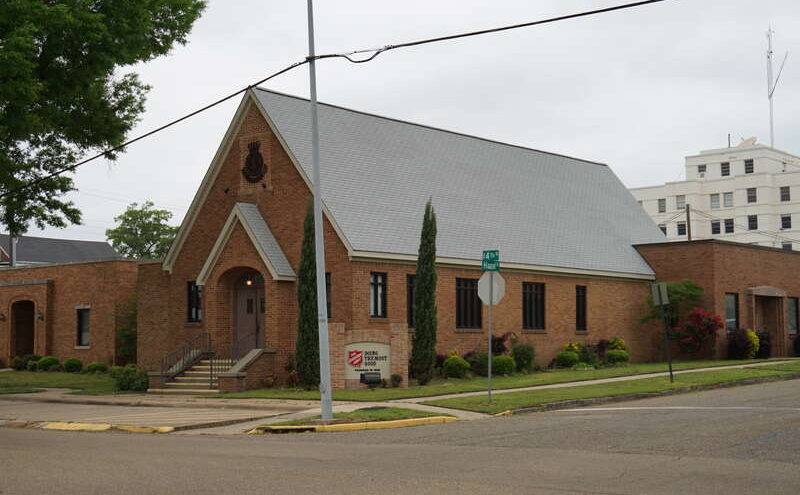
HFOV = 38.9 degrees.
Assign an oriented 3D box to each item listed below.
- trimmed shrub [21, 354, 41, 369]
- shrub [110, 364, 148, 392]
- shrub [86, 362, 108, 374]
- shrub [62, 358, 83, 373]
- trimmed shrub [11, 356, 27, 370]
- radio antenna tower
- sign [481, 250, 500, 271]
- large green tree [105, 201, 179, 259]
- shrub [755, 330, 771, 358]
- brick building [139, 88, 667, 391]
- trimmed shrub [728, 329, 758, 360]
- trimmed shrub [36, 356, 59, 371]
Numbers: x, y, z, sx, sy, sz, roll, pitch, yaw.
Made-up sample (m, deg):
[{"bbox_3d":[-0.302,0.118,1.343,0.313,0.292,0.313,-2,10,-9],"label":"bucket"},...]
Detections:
[{"bbox_3d":[-13.208,4.075,40.500,0.720,0.550,0.700,-5,-7,42],"label":"trimmed shrub"},{"bbox_3d":[-8.189,3.936,34.300,1.150,0.840,1.100,-5,-7,42],"label":"shrub"},{"bbox_3d":[-10.092,4.004,37.800,0.720,0.380,0.660,-5,-7,42],"label":"shrub"},{"bbox_3d":[-11.215,4.041,38.800,0.680,0.520,0.660,-5,-7,42],"label":"shrub"},{"bbox_3d":[-13.805,4.162,41.000,0.600,0.500,0.600,-5,-7,42],"label":"trimmed shrub"},{"bbox_3d":[46.523,-19.523,140.000,2.400,15.500,1.200,-5,-7,42],"label":"radio antenna tower"},{"bbox_3d":[1.963,0.288,24.500,0.450,0.460,0.680,-5,-7,42],"label":"sign"},{"bbox_3d":[-16.300,2.097,72.000,5.600,9.800,5.600,-5,-7,42],"label":"large green tree"},{"bbox_3d":[14.284,3.783,44.644,0.800,1.100,0.750,-5,-7,42],"label":"shrub"},{"bbox_3d":[1.408,0.276,42.701,9.950,9.310,22.680,-5,-7,42],"label":"brick building"},{"bbox_3d":[13.150,3.713,43.372,1.100,1.150,1.150,-5,-7,42],"label":"trimmed shrub"},{"bbox_3d":[-12.383,4.075,39.800,0.780,0.560,0.720,-5,-7,42],"label":"trimmed shrub"}]

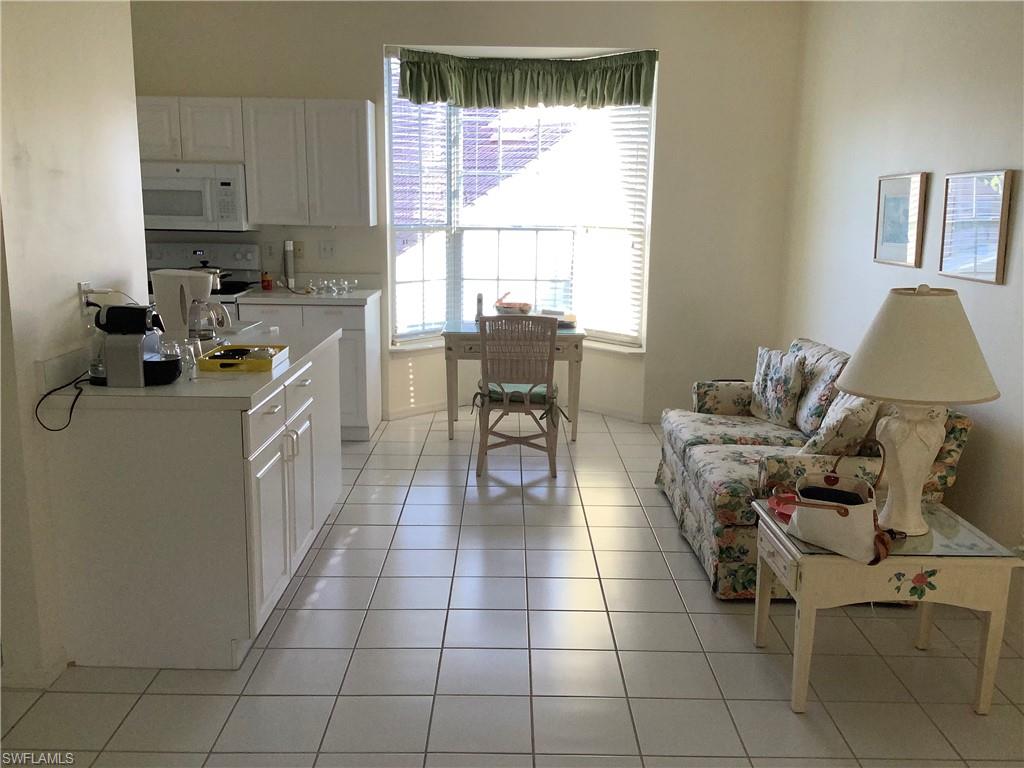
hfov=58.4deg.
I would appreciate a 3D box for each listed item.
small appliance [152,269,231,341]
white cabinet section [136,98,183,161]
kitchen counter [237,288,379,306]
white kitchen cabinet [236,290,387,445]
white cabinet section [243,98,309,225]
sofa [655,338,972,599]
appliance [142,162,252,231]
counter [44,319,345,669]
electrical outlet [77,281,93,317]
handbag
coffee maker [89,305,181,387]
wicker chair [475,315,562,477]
[{"bbox_3d":[-1.256,-0.288,3.642,0.275,0.326,0.175,2,11,5],"label":"small appliance"},{"bbox_3d":[-2.243,-1.616,5.840,0.382,0.371,0.335,1,12,0],"label":"white cabinet section"},{"bbox_3d":[-1.278,-0.566,5.904,0.794,0.049,0.660,0,12,0],"label":"kitchen counter"},{"bbox_3d":[-1.288,-0.117,6.006,0.770,0.873,0.642,0,12,0],"label":"white kitchen cabinet"},{"bbox_3d":[-1.471,-1.412,5.883,0.387,0.769,0.335,1,12,0],"label":"white cabinet section"},{"bbox_3d":[1.255,0.286,4.222,0.951,0.848,1.445,0,12,0],"label":"sofa"},{"bbox_3d":[-2.039,-1.209,5.885,0.764,0.406,0.424,0,12,0],"label":"appliance"},{"bbox_3d":[-1.131,0.336,3.706,0.647,0.924,1.599,1,11,0],"label":"counter"},{"bbox_3d":[-1.438,-0.286,3.096,0.015,0.118,0.076,1,11,0],"label":"electrical outlet"},{"bbox_3d":[0.969,0.346,2.759,0.309,0.303,0.188,7,13,30],"label":"handbag"},{"bbox_3d":[-1.222,-0.130,3.003,0.280,0.268,0.135,1,11,0],"label":"coffee maker"},{"bbox_3d":[0.032,0.029,5.253,0.473,0.915,0.545,0,12,0],"label":"wicker chair"}]

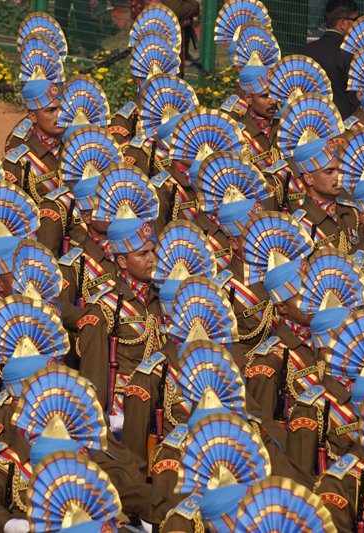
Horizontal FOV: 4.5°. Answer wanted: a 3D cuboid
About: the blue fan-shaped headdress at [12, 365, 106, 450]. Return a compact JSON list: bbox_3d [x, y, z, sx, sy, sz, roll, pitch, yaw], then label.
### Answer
[{"bbox_3d":[-0.427,0.490,16.025,0.380,0.270,0.120,-10,15,-44],"label":"blue fan-shaped headdress"}]

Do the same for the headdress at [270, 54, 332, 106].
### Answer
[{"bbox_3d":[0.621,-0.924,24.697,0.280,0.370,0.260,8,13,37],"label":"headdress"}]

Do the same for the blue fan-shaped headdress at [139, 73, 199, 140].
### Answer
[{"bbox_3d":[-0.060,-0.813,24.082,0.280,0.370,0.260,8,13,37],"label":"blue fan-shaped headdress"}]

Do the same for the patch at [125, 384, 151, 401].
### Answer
[{"bbox_3d":[-0.176,0.498,18.190,0.115,0.055,0.020,9,14,39],"label":"patch"}]

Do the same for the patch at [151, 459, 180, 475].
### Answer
[{"bbox_3d":[-0.063,0.738,16.959,0.115,0.055,0.020,6,13,29],"label":"patch"}]

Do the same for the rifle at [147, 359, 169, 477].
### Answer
[{"bbox_3d":[-0.127,0.849,19.521,0.220,0.900,0.070,14,9,43],"label":"rifle"}]

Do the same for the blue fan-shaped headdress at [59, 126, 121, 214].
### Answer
[{"bbox_3d":[-0.409,-0.435,20.618,0.360,0.390,0.230,-10,15,-42],"label":"blue fan-shaped headdress"}]

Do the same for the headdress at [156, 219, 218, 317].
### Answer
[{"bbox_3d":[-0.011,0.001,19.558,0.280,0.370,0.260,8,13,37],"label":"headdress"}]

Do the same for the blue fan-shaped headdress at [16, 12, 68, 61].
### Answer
[{"bbox_3d":[-0.782,-1.282,25.700,0.120,0.270,0.380,9,14,41],"label":"blue fan-shaped headdress"}]

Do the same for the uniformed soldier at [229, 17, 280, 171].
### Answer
[{"bbox_3d":[0.431,-0.338,25.275,0.520,1.980,0.560,10,14,42],"label":"uniformed soldier"}]

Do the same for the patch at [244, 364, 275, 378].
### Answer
[{"bbox_3d":[0.334,0.453,19.820,0.115,0.055,0.020,6,2,31],"label":"patch"}]

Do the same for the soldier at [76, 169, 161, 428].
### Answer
[{"bbox_3d":[-0.215,0.547,19.803,0.520,2.000,0.460,-9,14,-40],"label":"soldier"}]

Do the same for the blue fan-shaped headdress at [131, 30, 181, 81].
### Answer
[{"bbox_3d":[-0.135,-1.008,23.499,0.360,0.390,0.230,-10,15,-42],"label":"blue fan-shaped headdress"}]

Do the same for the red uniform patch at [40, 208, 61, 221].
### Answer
[{"bbox_3d":[-0.690,-0.271,23.938,0.115,0.055,0.020,6,2,31],"label":"red uniform patch"}]

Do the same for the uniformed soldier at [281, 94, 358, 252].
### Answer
[{"bbox_3d":[0.650,0.163,22.543,0.560,1.980,0.520,-10,15,-44],"label":"uniformed soldier"}]

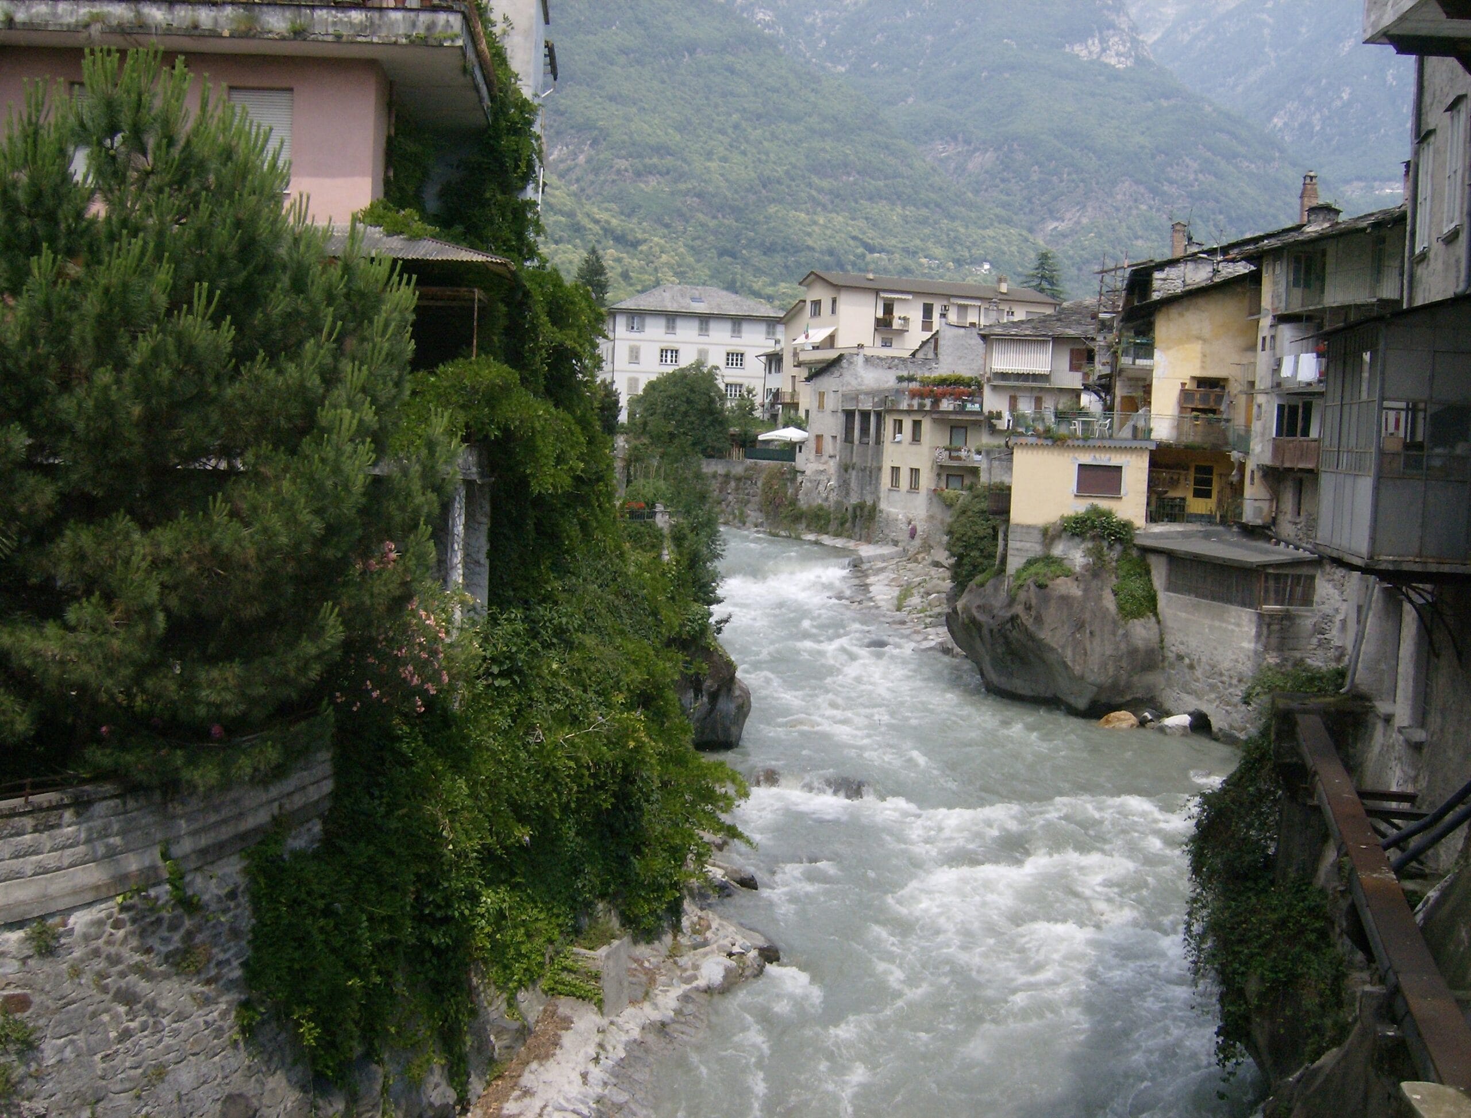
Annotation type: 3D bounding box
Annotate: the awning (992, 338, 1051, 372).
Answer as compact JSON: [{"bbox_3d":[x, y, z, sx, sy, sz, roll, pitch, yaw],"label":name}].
[{"bbox_3d":[14.982,-10.633,80.339,3.000,1.800,1.000,2,5,3],"label":"awning"}]

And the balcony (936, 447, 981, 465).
[{"bbox_3d":[13.848,-6.410,95.258,2.900,1.100,1.100,2,5,3],"label":"balcony"}]

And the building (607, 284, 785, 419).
[{"bbox_3d":[-4.443,-22.066,165.750,19.800,14.700,13.500,1,5,-14],"label":"building"}]

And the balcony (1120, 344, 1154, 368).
[{"bbox_3d":[18.027,-9.055,68.421,2.000,1.100,1.100,3,5,5],"label":"balcony"}]

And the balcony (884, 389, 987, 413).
[{"bbox_3d":[12.447,-9.760,95.979,6.300,1.400,2.500,3,5,10],"label":"balcony"}]

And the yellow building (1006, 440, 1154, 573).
[{"bbox_3d":[13.656,-2.098,61.001,5.400,5.000,6.000,3,5,11],"label":"yellow building"}]

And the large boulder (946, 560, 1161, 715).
[{"bbox_3d":[12.222,2.908,58.925,7.500,5.500,6.500,3,5,12],"label":"large boulder"}]

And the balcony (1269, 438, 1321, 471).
[{"bbox_3d":[19.116,-3.565,51.825,0.900,1.050,3.600,2,5,-5],"label":"balcony"}]

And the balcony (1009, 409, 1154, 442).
[{"bbox_3d":[13.507,-5.188,60.335,5.500,1.100,5.000,3,5,11],"label":"balcony"}]

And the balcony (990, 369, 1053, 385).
[{"bbox_3d":[14.999,-9.562,80.431,3.200,1.000,1.100,2,5,3],"label":"balcony"}]

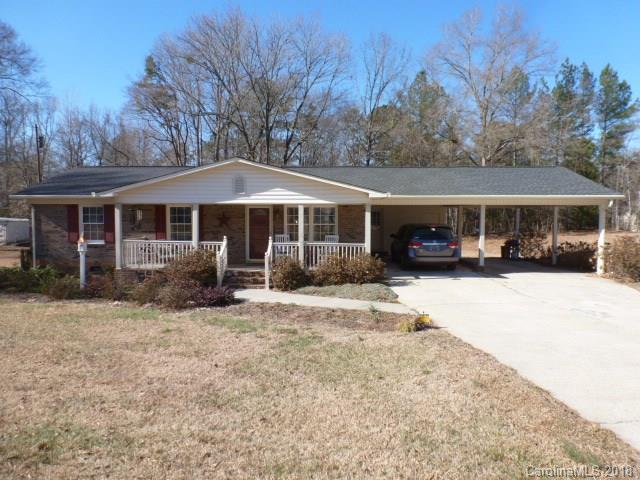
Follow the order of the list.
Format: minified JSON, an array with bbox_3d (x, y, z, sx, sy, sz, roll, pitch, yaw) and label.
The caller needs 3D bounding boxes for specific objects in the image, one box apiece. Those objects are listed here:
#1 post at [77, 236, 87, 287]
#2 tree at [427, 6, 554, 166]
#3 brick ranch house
[{"bbox_3d":[-7.853,0.713,14.657,0.320,1.791,0.320,0,3,0],"label":"post"},{"bbox_3d":[17.467,-12.086,45.435,12.769,22.855,12.600,0,3,0],"label":"tree"},{"bbox_3d":[-0.089,-0.976,19.776,21.783,4.501,8.400,0,3,0],"label":"brick ranch house"}]

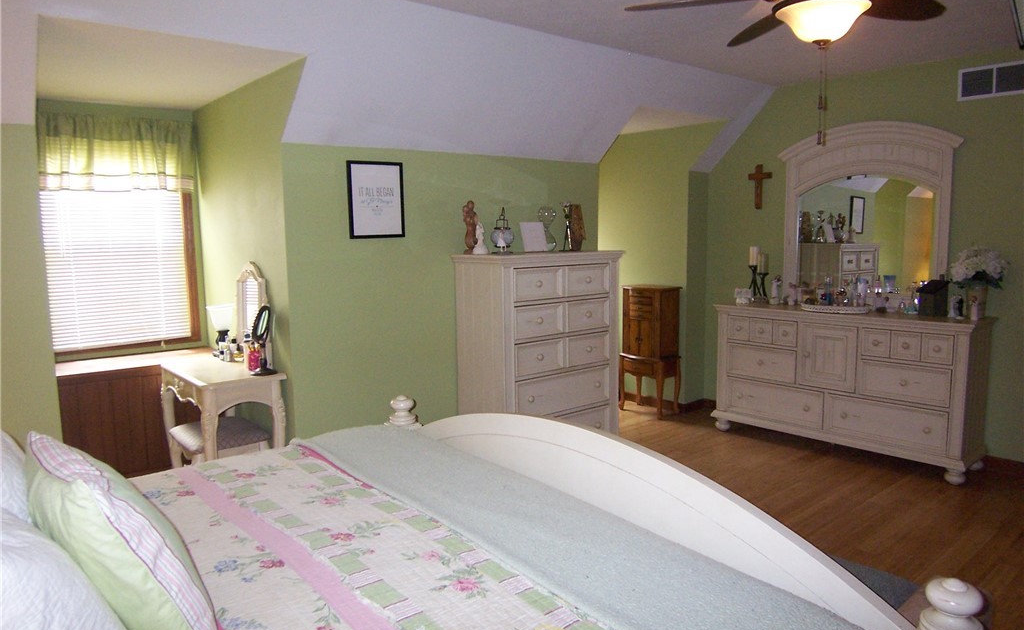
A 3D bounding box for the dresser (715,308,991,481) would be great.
[{"bbox_3d":[2.201,0.439,4.556,0.475,0.930,1.675,-7,8,-39],"label":"dresser"}]

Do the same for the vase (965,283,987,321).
[{"bbox_3d":[2.743,-0.078,4.000,0.105,0.210,0.105,-6,8,-40],"label":"vase"}]

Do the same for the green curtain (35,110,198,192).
[{"bbox_3d":[-2.298,-0.935,3.974,0.841,0.423,0.100,-6,8,-40],"label":"green curtain"}]

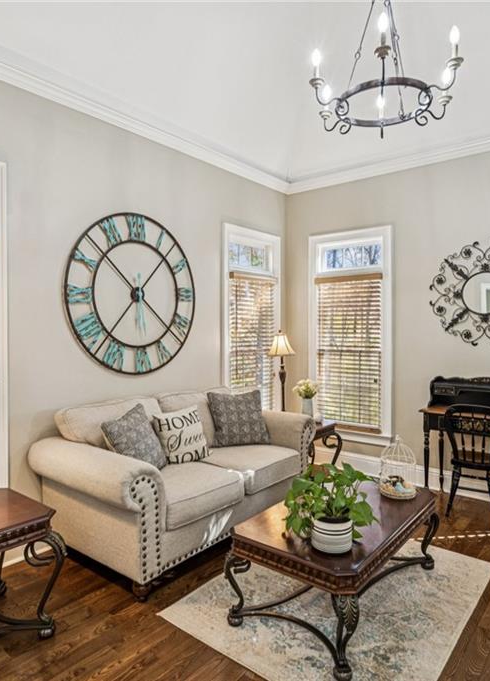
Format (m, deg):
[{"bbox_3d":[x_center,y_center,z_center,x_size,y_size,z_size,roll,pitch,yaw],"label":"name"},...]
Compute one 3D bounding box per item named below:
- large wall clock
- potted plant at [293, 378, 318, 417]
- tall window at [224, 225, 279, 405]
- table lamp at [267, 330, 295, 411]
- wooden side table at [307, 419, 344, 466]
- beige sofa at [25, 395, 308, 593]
[{"bbox_3d":[-0.783,-0.339,3.367,0.042,1.176,1.169,1,1,40],"label":"large wall clock"},{"bbox_3d":[0.573,0.566,4.259,0.217,0.420,0.217,0,1,0],"label":"potted plant"},{"bbox_3d":[0.084,-0.056,4.587,0.100,2.085,0.883,2,2,39],"label":"tall window"},{"bbox_3d":[0.359,0.347,4.327,0.252,0.861,0.252,0,1,0],"label":"table lamp"},{"bbox_3d":[0.477,1.052,4.220,0.602,0.554,0.602,1,1,40],"label":"wooden side table"},{"bbox_3d":[-0.358,0.875,3.264,0.882,0.938,1.890,1,1,40],"label":"beige sofa"}]

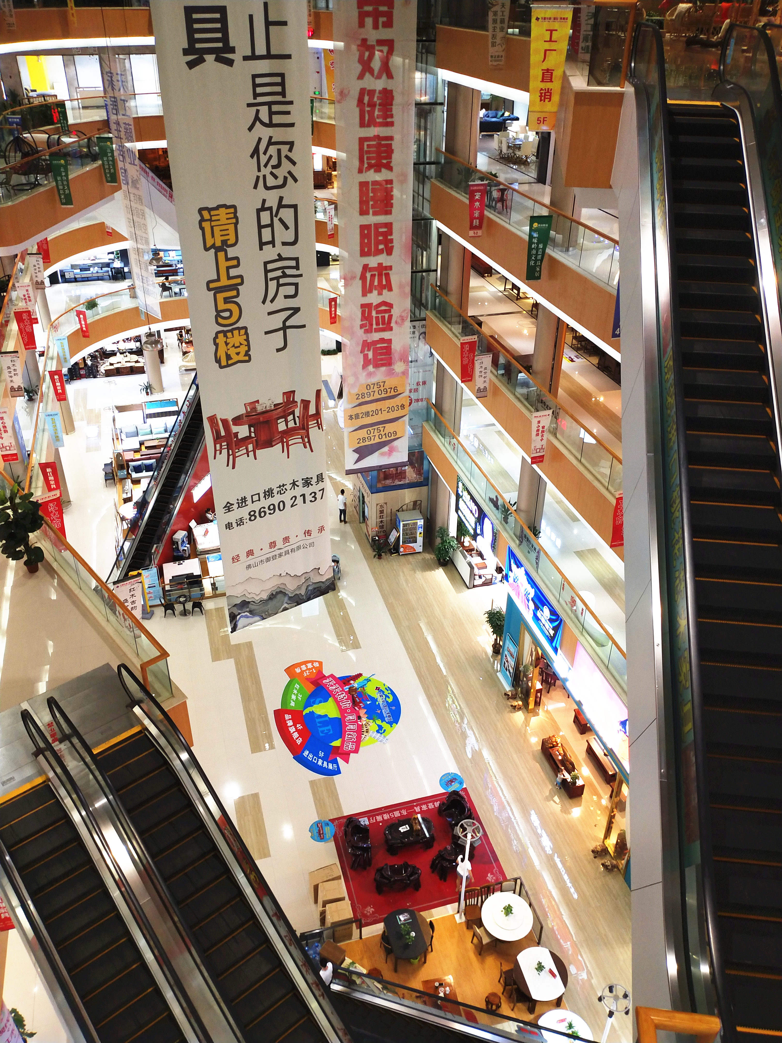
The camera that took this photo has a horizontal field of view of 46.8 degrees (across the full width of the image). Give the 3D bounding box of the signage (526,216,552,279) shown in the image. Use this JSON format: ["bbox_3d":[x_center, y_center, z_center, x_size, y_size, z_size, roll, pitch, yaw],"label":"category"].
[{"bbox_3d":[3.917,-7.281,24.116,0.620,1.680,0.040,-8,32,-13],"label":"signage"}]

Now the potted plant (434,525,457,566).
[{"bbox_3d":[2.308,1.043,38.800,0.950,1.800,0.970,0,31,0],"label":"potted plant"}]

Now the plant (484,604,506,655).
[{"bbox_3d":[4.016,4.050,33.702,0.950,1.950,0.950,0,31,0],"label":"plant"}]

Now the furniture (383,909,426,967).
[{"bbox_3d":[0.464,11.122,24.001,1.120,0.780,1.400,-8,32,-13],"label":"furniture"}]

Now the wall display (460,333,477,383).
[{"bbox_3d":[2.621,-5.402,30.389,0.610,1.620,0.060,-8,32,-13],"label":"wall display"}]

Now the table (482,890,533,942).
[{"bbox_3d":[3.114,10.891,24.413,1.420,0.780,1.420,0,31,0],"label":"table"}]

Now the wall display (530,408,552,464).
[{"bbox_3d":[4.229,-2.338,25.486,0.610,1.640,0.060,-8,32,-13],"label":"wall display"}]

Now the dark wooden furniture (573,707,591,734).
[{"bbox_3d":[6.481,6.771,30.622,0.420,0.500,0.720,-8,32,-13],"label":"dark wooden furniture"}]

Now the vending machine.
[{"bbox_3d":[0.825,0.469,40.781,1.060,1.820,0.830,-8,32,-13],"label":"vending machine"}]

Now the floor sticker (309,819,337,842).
[{"bbox_3d":[-2.090,9.446,27.645,0.820,0.010,0.820,0,31,0],"label":"floor sticker"}]

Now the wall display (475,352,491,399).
[{"bbox_3d":[3.026,-4.757,29.732,0.550,1.550,0.040,-8,32,-13],"label":"wall display"}]

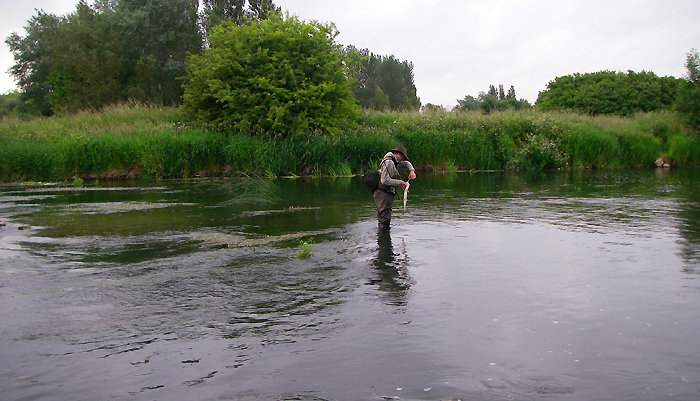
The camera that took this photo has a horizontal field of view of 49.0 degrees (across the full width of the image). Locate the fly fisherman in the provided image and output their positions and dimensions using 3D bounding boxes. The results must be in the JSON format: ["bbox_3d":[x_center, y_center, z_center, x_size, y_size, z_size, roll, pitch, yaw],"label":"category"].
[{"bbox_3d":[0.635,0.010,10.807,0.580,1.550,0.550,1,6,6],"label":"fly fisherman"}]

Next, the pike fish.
[{"bbox_3d":[0.798,-0.080,10.800,0.060,0.400,0.070,8,6,-17],"label":"pike fish"}]

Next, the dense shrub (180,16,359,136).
[{"bbox_3d":[-2.690,-4.027,26.000,5.600,4.200,5.000,0,6,0],"label":"dense shrub"}]

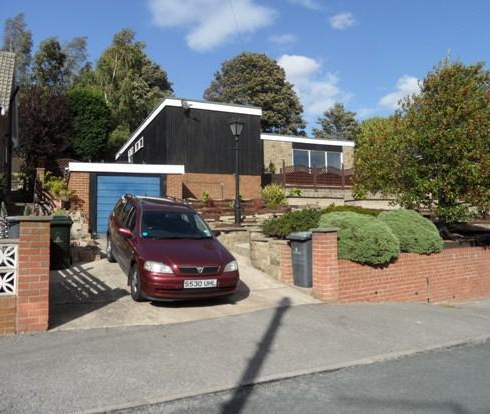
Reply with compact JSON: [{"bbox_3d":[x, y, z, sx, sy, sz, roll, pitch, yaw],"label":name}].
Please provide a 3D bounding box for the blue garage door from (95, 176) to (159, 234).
[{"bbox_3d":[-3.805,-0.049,12.500,2.020,1.950,0.100,1,-1,-15],"label":"blue garage door"}]

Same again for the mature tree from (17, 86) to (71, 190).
[{"bbox_3d":[-9.524,-3.222,18.000,2.700,4.800,2.600,0,-2,0],"label":"mature tree"}]

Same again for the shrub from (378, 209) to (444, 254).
[{"bbox_3d":[3.740,0.557,8.700,1.500,1.000,1.350,1,-2,-30],"label":"shrub"}]

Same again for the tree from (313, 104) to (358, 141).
[{"bbox_3d":[10.998,-7.919,46.000,5.800,9.000,5.500,0,-1,0],"label":"tree"}]

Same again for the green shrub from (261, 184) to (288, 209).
[{"bbox_3d":[1.218,-0.433,15.800,1.050,1.000,1.000,0,-2,0],"label":"green shrub"}]

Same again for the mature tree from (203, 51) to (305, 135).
[{"bbox_3d":[0.894,-8.607,36.000,9.400,11.800,9.000,0,-2,0],"label":"mature tree"}]

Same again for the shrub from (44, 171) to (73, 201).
[{"bbox_3d":[-5.556,-0.611,11.400,0.900,0.850,0.800,0,-1,0],"label":"shrub"}]

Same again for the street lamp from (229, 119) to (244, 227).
[{"bbox_3d":[-0.229,-0.956,10.300,0.400,2.860,0.400,1,-1,-25],"label":"street lamp"}]

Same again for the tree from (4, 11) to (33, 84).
[{"bbox_3d":[-19.617,-9.528,33.000,3.200,14.200,3.200,0,-2,0],"label":"tree"}]

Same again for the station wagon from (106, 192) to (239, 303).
[{"bbox_3d":[-1.590,0.650,7.620,1.730,1.490,4.270,2,5,-27],"label":"station wagon"}]

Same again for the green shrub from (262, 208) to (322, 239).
[{"bbox_3d":[1.128,0.384,8.900,1.500,0.700,1.300,1,-2,-30],"label":"green shrub"}]

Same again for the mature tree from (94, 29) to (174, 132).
[{"bbox_3d":[-8.231,-7.426,28.000,5.600,10.600,5.400,0,-2,0],"label":"mature tree"}]

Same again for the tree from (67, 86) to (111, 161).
[{"bbox_3d":[-9.142,-4.471,22.500,2.700,5.300,2.600,0,-1,0],"label":"tree"}]

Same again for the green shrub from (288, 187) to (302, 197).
[{"bbox_3d":[2.561,-0.794,19.600,0.700,0.520,0.600,0,-1,0],"label":"green shrub"}]

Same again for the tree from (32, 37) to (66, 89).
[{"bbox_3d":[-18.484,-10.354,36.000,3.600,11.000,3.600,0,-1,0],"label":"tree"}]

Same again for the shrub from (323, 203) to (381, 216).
[{"bbox_3d":[2.866,0.175,10.300,1.700,0.600,1.200,1,-2,-30],"label":"shrub"}]

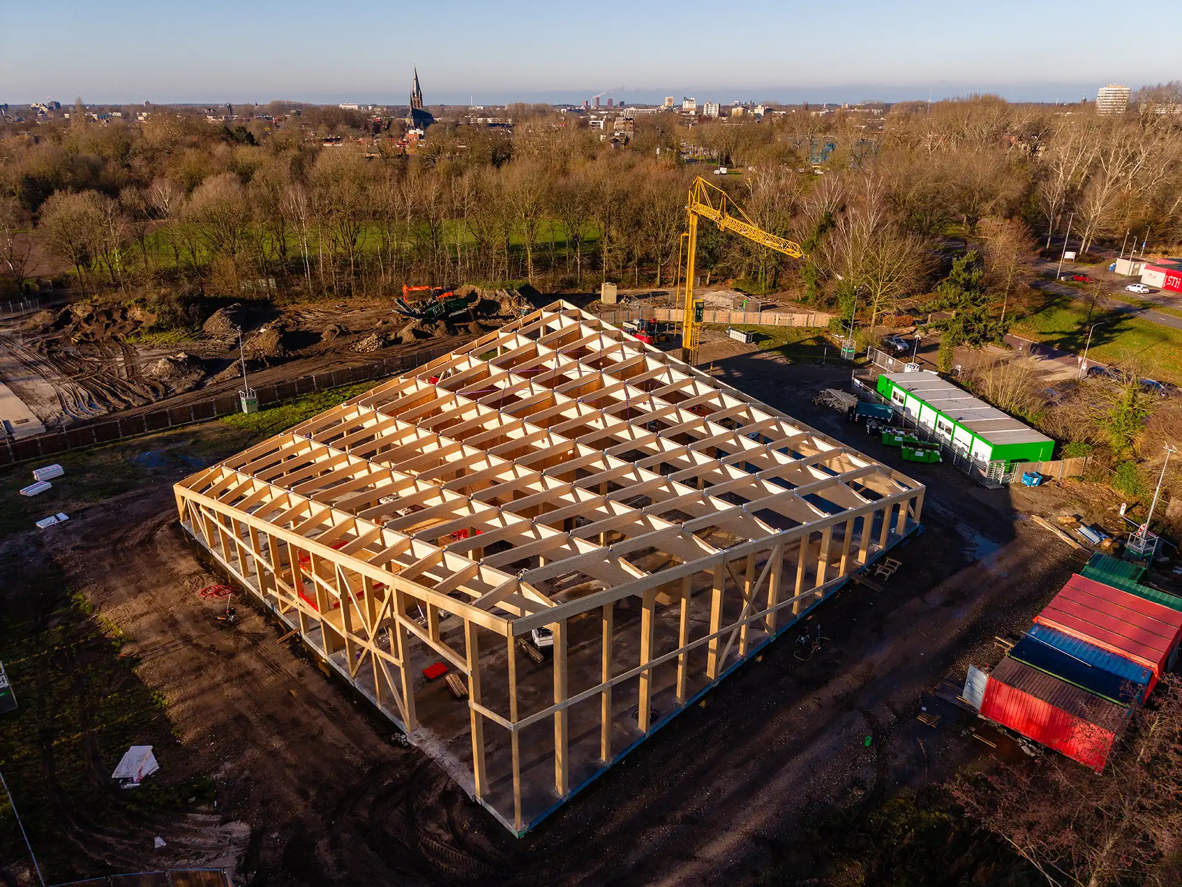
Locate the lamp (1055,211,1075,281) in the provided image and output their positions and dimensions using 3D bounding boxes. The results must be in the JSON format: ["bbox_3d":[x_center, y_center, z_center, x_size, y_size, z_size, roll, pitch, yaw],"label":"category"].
[{"bbox_3d":[89.204,-37.031,154.406,2.000,12.300,0.350,0,23,0],"label":"lamp"}]

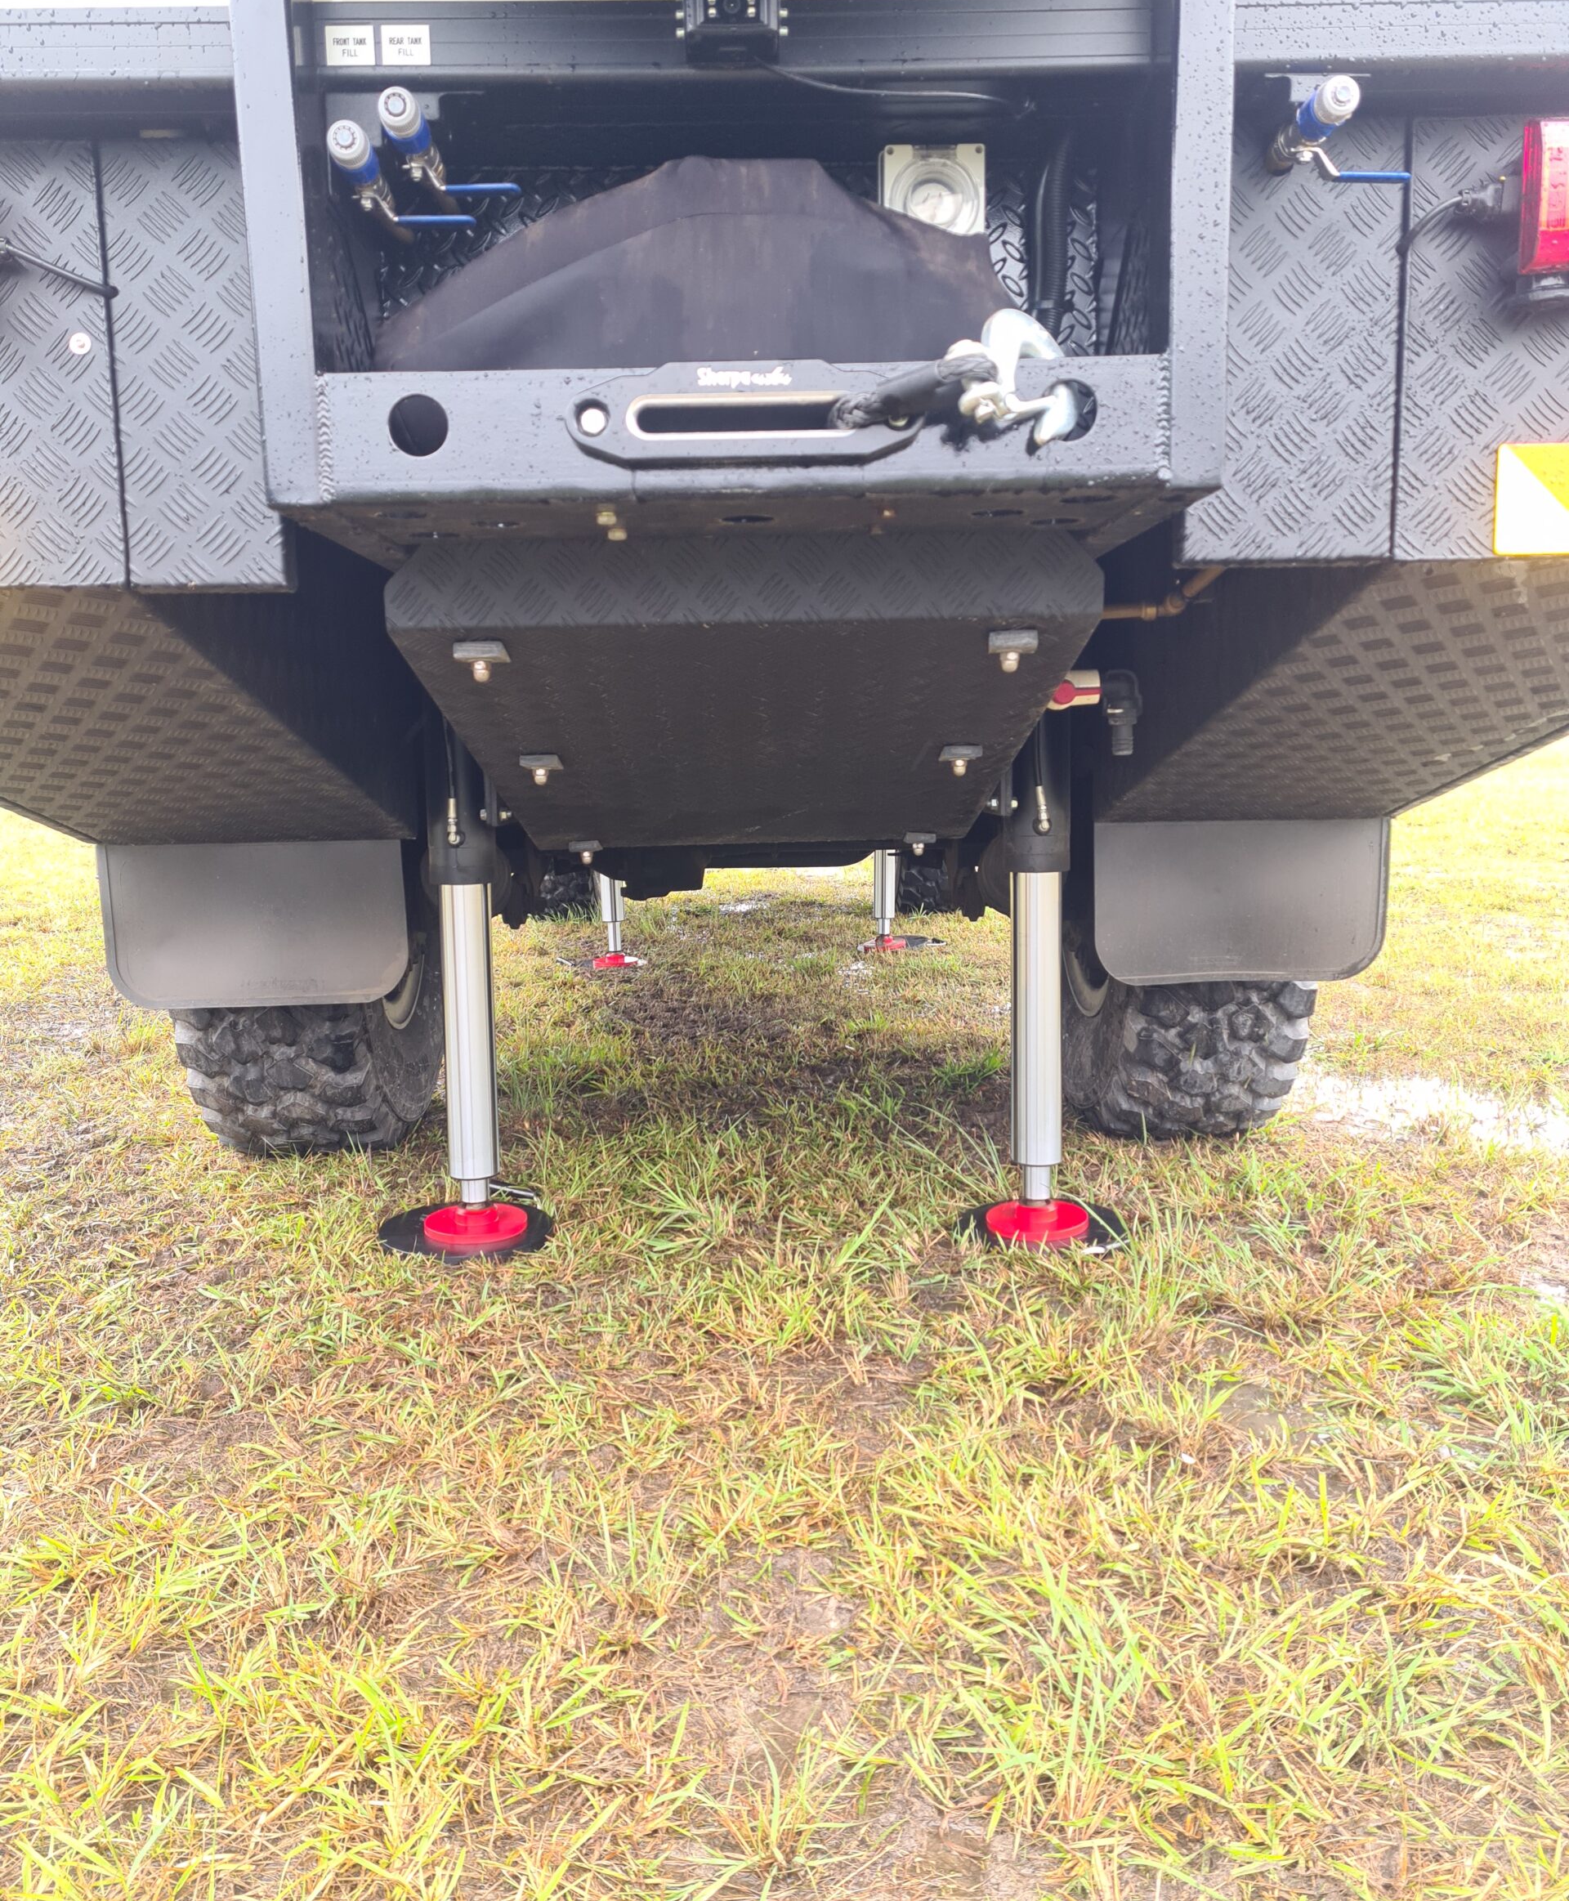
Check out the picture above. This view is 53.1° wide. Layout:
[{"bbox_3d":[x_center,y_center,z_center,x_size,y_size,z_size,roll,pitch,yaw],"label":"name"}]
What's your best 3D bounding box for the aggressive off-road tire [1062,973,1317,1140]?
[{"bbox_3d":[0.753,-0.102,3.277,0.375,1.080,1.090,-1,8,-1],"label":"aggressive off-road tire"}]

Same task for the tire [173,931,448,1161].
[{"bbox_3d":[-0.905,-0.067,3.237,0.374,1.080,1.090,-1,8,-1],"label":"tire"}]

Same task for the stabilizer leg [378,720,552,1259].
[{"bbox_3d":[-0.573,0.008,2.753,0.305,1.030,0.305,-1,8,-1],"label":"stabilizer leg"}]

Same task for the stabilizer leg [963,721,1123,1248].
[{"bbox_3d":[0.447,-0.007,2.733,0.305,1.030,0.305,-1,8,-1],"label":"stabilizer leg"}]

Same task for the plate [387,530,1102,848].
[{"bbox_3d":[-0.049,-0.305,2.182,0.736,0.120,1.132,-1,-8,-1],"label":"plate"}]

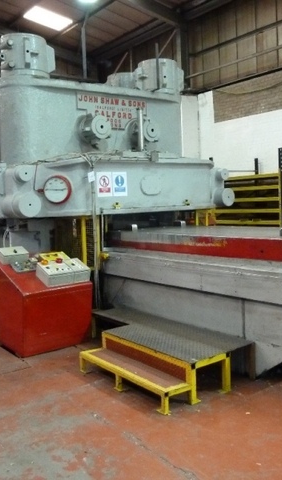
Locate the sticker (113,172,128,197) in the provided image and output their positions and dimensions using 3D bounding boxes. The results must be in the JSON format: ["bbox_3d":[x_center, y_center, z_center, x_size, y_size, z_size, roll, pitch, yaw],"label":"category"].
[{"bbox_3d":[-0.267,-0.714,5.950,0.207,0.302,0.008,-5,6,-37],"label":"sticker"}]

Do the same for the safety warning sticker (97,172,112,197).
[{"bbox_3d":[-0.453,-0.692,5.809,0.207,0.302,0.008,-5,6,-37],"label":"safety warning sticker"}]

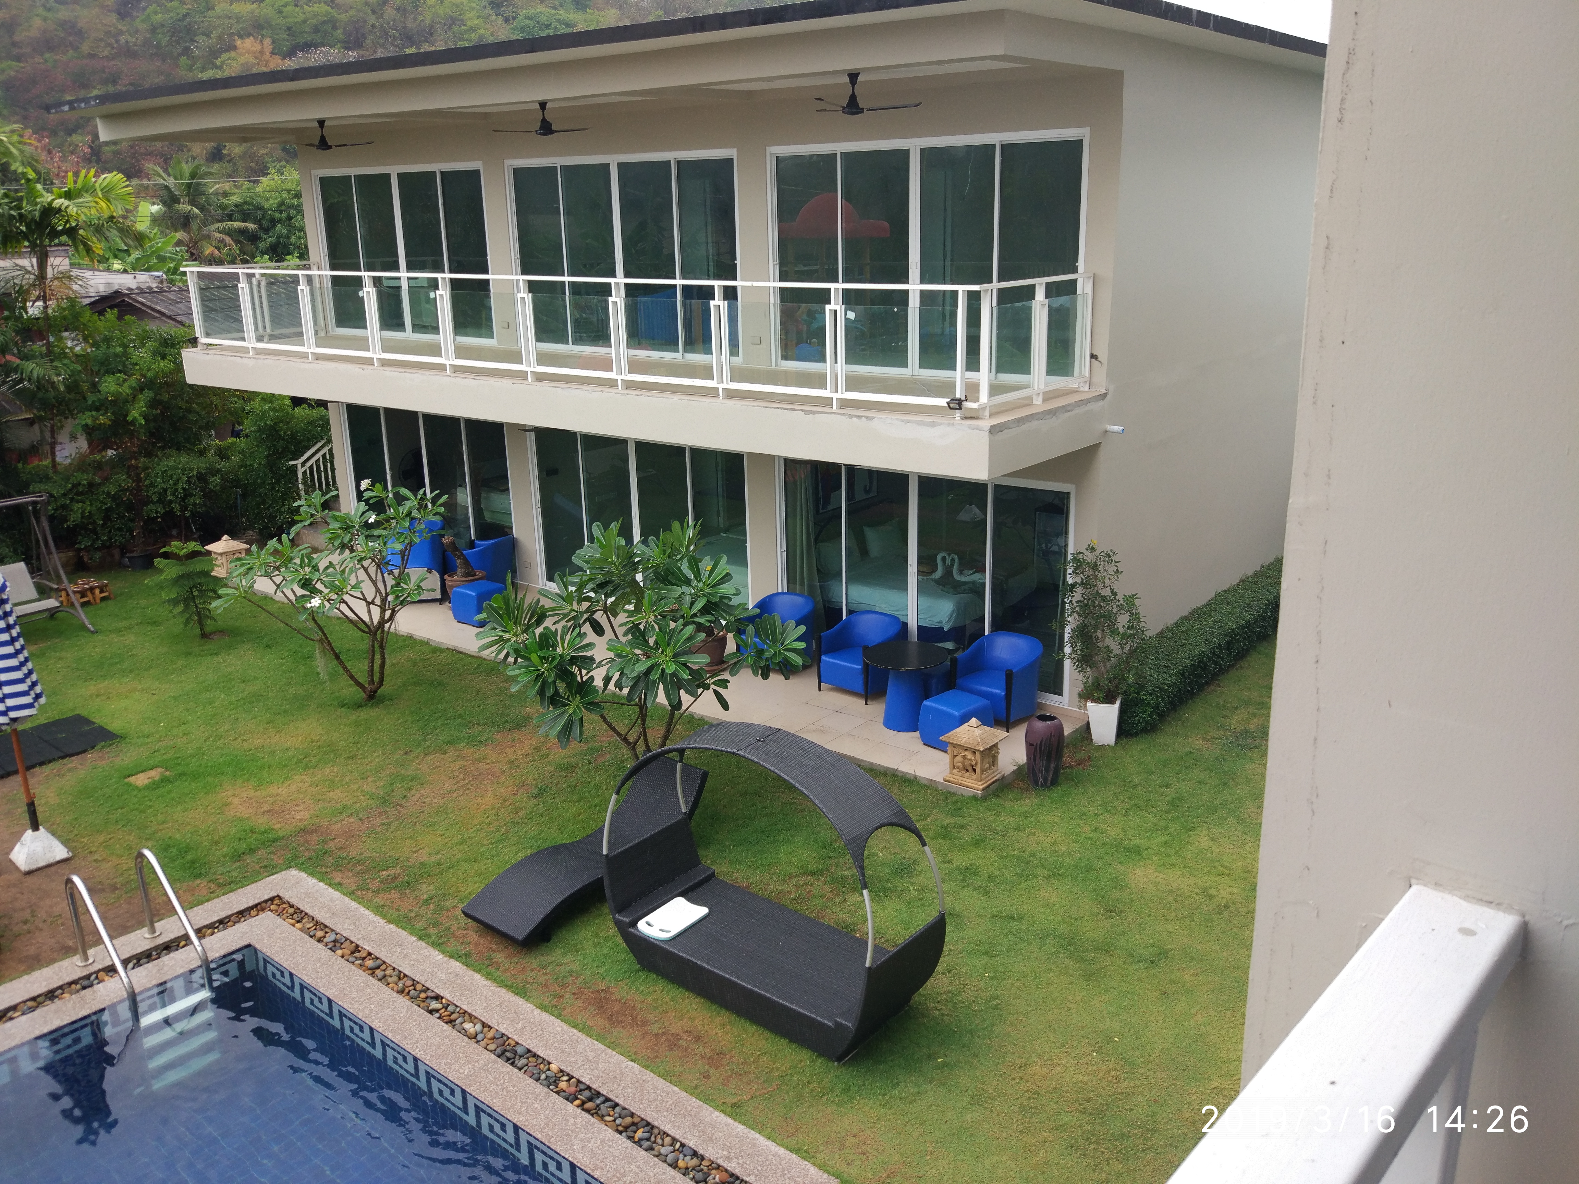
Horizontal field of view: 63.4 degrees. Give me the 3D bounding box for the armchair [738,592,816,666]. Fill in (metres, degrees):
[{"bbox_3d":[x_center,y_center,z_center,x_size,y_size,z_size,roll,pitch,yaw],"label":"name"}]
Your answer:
[{"bbox_3d":[-0.157,0.458,13.834,0.670,0.750,0.650,8,19,29],"label":"armchair"}]

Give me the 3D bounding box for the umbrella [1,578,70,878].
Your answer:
[{"bbox_3d":[-5.916,0.826,9.723,0.515,2.622,0.515,11,19,35],"label":"umbrella"}]

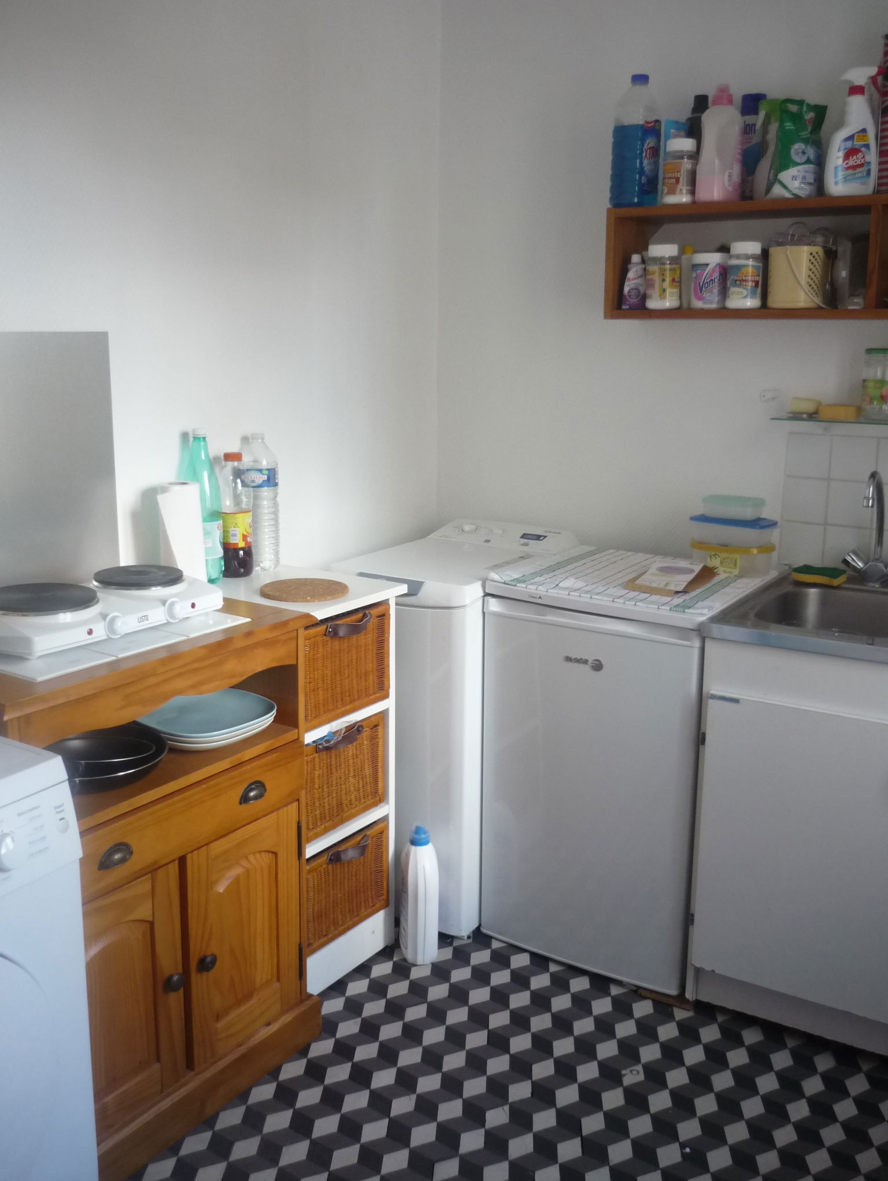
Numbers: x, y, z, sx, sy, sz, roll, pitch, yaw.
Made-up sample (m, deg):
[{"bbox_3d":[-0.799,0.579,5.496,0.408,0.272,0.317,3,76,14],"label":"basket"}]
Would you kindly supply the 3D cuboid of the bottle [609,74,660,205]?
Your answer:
[{"bbox_3d":[0.466,-1.080,2.736,0.097,0.305,0.109,10,16,37],"label":"bottle"}]

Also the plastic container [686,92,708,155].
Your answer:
[{"bbox_3d":[0.574,-0.988,2.552,0.070,0.244,0.060,8,15,30],"label":"plastic container"}]

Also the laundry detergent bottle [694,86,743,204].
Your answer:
[{"bbox_3d":[0.599,-0.968,2.465,0.080,0.247,0.112,8,15,30],"label":"laundry detergent bottle"}]

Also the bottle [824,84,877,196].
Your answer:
[{"bbox_3d":[0.897,-0.983,2.474,0.103,0.239,0.060,6,14,23],"label":"bottle"}]

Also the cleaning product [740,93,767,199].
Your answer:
[{"bbox_3d":[0.668,-0.958,2.459,0.062,0.230,0.060,13,18,43],"label":"cleaning product"}]

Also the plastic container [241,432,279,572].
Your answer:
[{"bbox_3d":[-0.425,-0.205,2.620,0.083,0.316,0.083,-1,13,-9],"label":"plastic container"}]

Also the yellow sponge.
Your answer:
[{"bbox_3d":[0.850,-0.035,2.545,0.104,0.026,0.068,11,17,39],"label":"yellow sponge"}]

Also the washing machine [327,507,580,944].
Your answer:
[{"bbox_3d":[0.044,0.310,2.877,0.396,0.894,0.578,8,15,30],"label":"washing machine"}]

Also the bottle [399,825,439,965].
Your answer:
[{"bbox_3d":[-0.054,0.679,2.580,0.080,0.309,0.130,-3,14,-13],"label":"bottle"}]

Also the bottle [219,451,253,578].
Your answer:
[{"bbox_3d":[-0.456,-0.166,2.468,0.074,0.270,0.074,-2,13,-10],"label":"bottle"}]

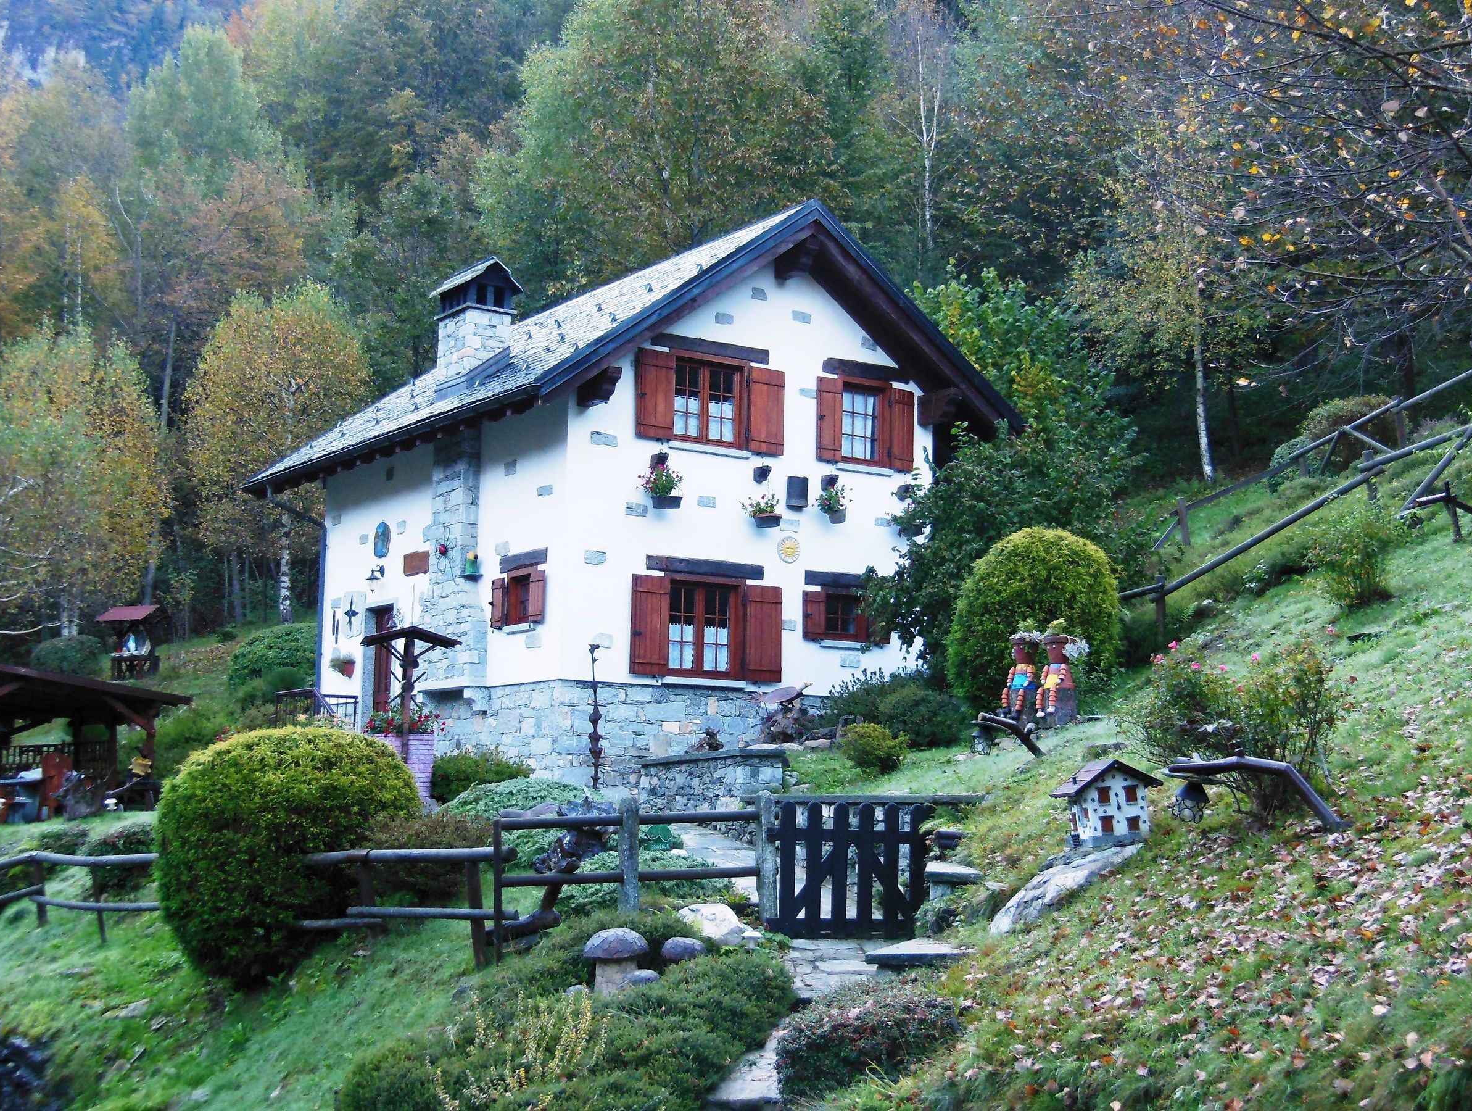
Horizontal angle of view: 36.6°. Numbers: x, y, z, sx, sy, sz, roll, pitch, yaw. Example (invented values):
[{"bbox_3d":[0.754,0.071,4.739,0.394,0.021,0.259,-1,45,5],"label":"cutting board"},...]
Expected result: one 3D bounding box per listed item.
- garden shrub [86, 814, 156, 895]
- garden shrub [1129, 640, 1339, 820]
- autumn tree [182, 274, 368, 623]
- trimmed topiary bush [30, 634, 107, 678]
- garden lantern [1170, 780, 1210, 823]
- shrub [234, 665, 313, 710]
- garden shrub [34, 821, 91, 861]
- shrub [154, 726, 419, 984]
[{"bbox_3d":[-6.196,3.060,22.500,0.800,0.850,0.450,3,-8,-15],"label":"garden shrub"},{"bbox_3d":[2.795,0.988,12.500,1.200,1.050,1.100,1,-7,0],"label":"garden shrub"},{"bbox_3d":[-8.650,-1.933,42.000,3.450,6.400,3.400,3,-7,-12],"label":"autumn tree"},{"bbox_3d":[-12.904,1.979,43.000,1.550,1.050,1.400,3,-8,-17],"label":"trimmed topiary bush"},{"bbox_3d":[2.824,1.525,13.800,0.240,0.260,0.240,-1,-8,11],"label":"garden lantern"},{"bbox_3d":[-7.281,2.066,35.000,1.300,0.800,1.100,2,-8,-12],"label":"shrub"},{"bbox_3d":[-7.428,3.154,24.500,0.650,0.500,0.600,1,-7,0],"label":"garden shrub"},{"bbox_3d":[-3.601,2.398,17.800,2.100,2.050,2.050,1,-7,0],"label":"shrub"}]

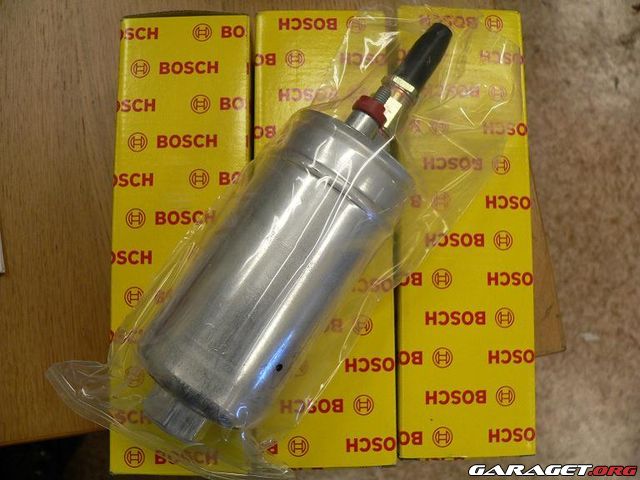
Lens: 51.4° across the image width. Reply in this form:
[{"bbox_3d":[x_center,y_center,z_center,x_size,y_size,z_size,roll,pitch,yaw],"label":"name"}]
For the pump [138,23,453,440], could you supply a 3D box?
[{"bbox_3d":[-0.005,-0.011,0.294,0.061,0.061,0.216,34,83,2],"label":"pump"}]

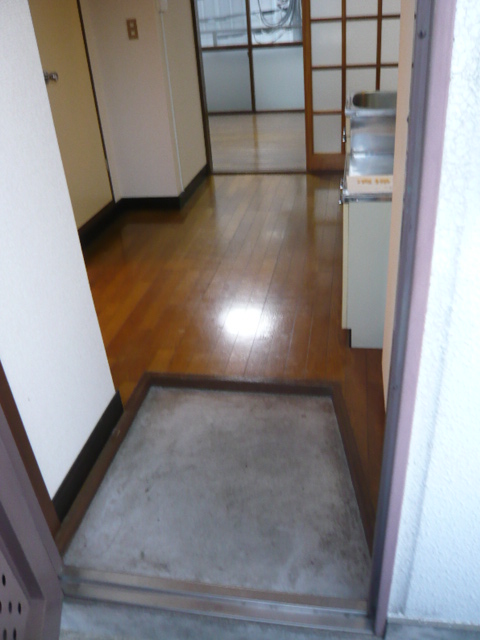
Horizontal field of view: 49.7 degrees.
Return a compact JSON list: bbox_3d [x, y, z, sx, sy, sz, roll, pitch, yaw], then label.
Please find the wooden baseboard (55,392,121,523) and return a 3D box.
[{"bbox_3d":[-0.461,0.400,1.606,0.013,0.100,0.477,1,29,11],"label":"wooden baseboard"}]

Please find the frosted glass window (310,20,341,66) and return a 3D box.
[{"bbox_3d":[0.706,-2.235,4.193,0.242,0.325,0.020,1,29,11],"label":"frosted glass window"}]

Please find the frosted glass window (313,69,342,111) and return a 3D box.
[{"bbox_3d":[0.739,-1.929,4.359,0.242,0.328,0.020,1,29,11],"label":"frosted glass window"}]

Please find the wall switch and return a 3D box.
[{"bbox_3d":[-0.722,-1.946,3.471,0.069,0.119,0.012,1,29,11],"label":"wall switch"}]

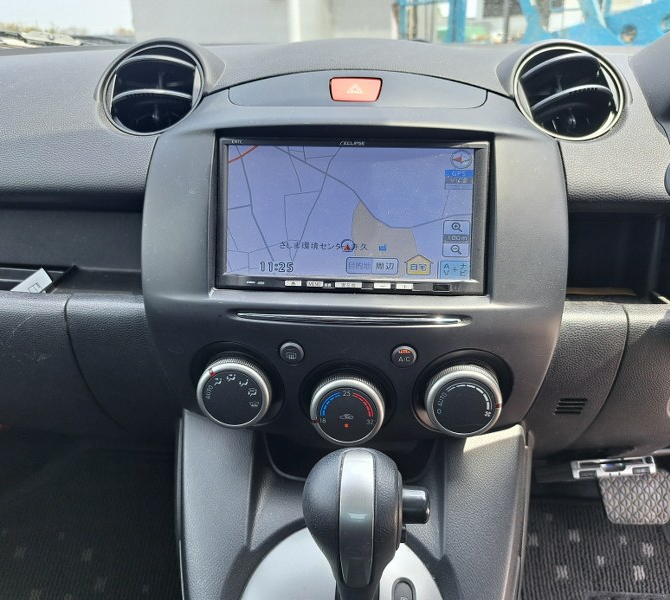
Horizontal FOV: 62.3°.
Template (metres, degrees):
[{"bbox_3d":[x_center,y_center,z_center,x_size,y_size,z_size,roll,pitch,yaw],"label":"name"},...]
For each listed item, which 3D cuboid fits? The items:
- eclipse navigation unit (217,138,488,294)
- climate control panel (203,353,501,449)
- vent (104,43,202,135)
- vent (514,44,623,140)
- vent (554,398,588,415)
[{"bbox_3d":[0.011,-0.054,0.359,0.169,0.097,0.020,2,0,3],"label":"eclipse navigation unit"},{"bbox_3d":[0.010,0.060,0.342,0.184,0.055,0.030,2,16,3],"label":"climate control panel"},{"bbox_3d":[-0.126,-0.145,0.392,0.073,0.073,0.030,4,-15,8],"label":"vent"},{"bbox_3d":[0.154,-0.135,0.372,0.073,0.073,0.030,-1,-17,-2],"label":"vent"},{"bbox_3d":[0.165,0.074,0.388,0.019,0.015,0.006,-1,36,-2],"label":"vent"}]

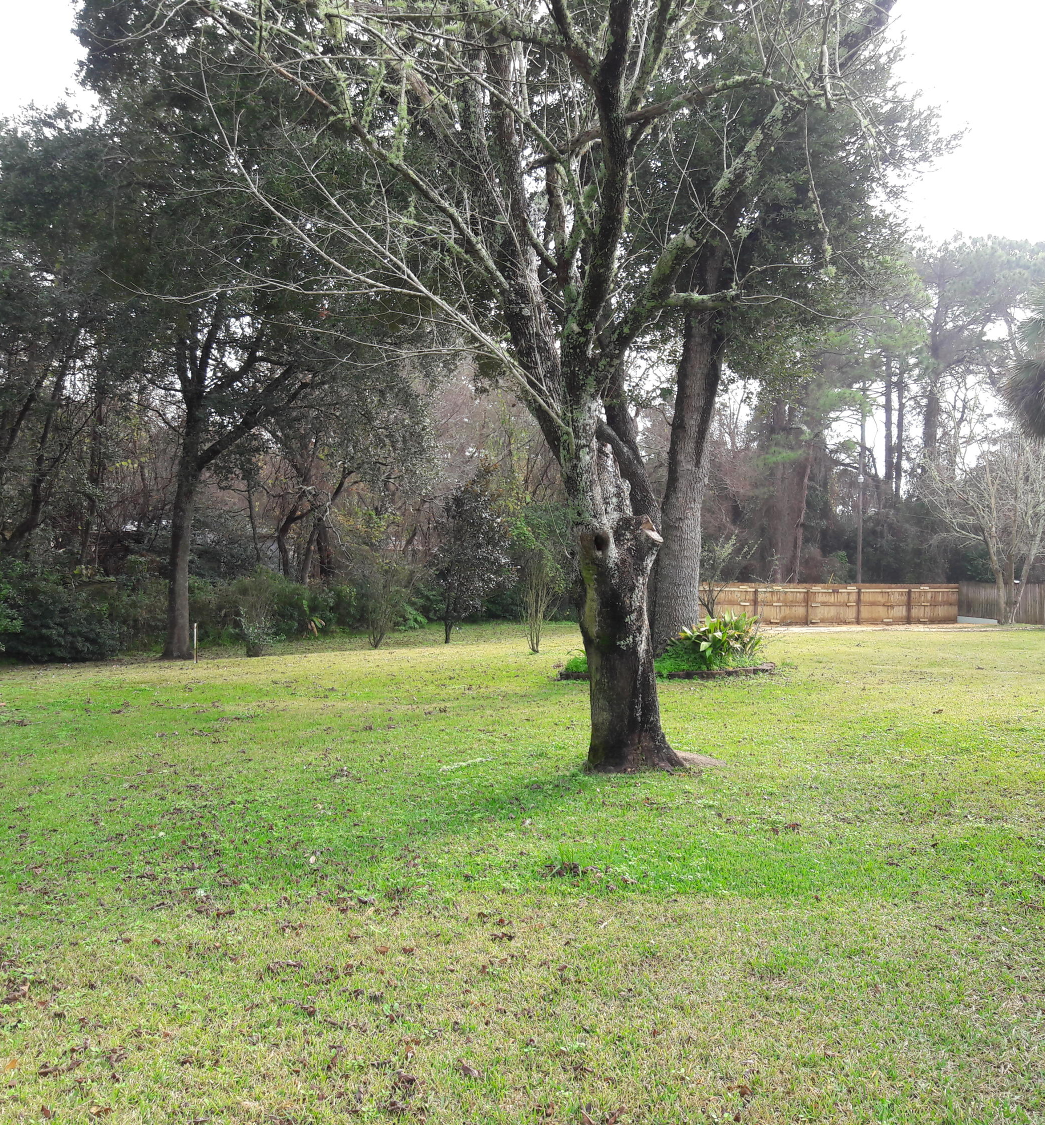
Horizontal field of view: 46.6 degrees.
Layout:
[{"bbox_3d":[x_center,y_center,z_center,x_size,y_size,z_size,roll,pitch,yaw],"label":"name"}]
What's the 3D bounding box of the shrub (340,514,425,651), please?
[{"bbox_3d":[-2.689,0.325,23.200,1.590,2.590,1.510,0,0,0],"label":"shrub"}]

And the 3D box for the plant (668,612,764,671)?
[{"bbox_3d":[3.041,1.252,19.200,1.490,0.910,1.340,0,0,0],"label":"plant"}]

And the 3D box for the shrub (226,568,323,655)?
[{"bbox_3d":[-4.423,0.866,21.600,1.680,1.510,1.510,0,0,0],"label":"shrub"}]

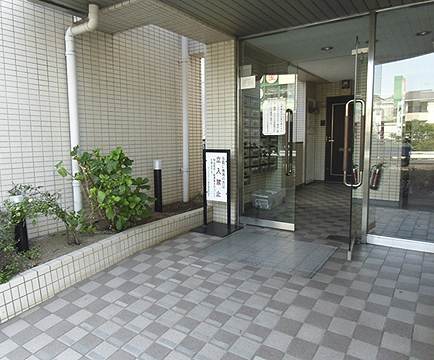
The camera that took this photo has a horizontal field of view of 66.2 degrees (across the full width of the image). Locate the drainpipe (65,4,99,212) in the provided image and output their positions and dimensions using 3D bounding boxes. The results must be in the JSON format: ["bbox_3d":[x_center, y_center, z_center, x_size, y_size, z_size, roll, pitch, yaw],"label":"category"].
[{"bbox_3d":[-1.329,-0.551,3.384,0.515,2.245,0.100,4,7,34],"label":"drainpipe"}]

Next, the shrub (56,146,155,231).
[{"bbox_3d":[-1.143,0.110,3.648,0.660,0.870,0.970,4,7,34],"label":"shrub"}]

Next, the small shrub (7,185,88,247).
[{"bbox_3d":[-1.505,0.330,2.948,0.480,0.580,0.700,4,7,34],"label":"small shrub"}]

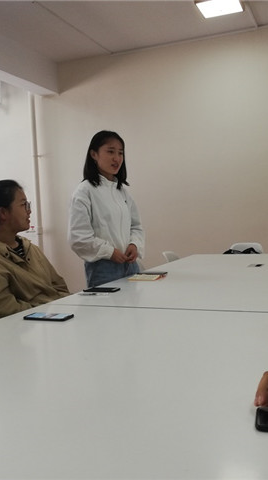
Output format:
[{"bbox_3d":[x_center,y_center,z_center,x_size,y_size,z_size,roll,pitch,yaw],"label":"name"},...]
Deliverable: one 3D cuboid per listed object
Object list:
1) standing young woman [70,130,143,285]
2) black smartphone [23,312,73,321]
[{"bbox_3d":[-0.150,0.146,3.018,0.460,1.602,0.310,-5,4,-41],"label":"standing young woman"},{"bbox_3d":[-0.291,0.268,1.727,0.158,0.009,0.077,-1,3,22],"label":"black smartphone"}]

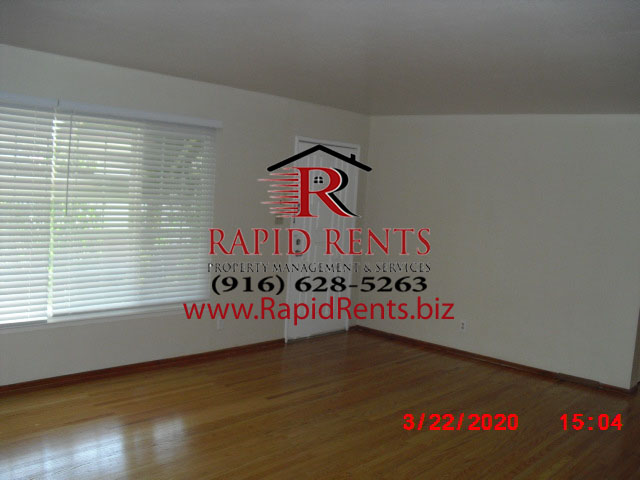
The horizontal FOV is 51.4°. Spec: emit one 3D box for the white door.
[{"bbox_3d":[0.038,-0.001,7.134,0.080,2.090,0.990,7,6,43],"label":"white door"}]

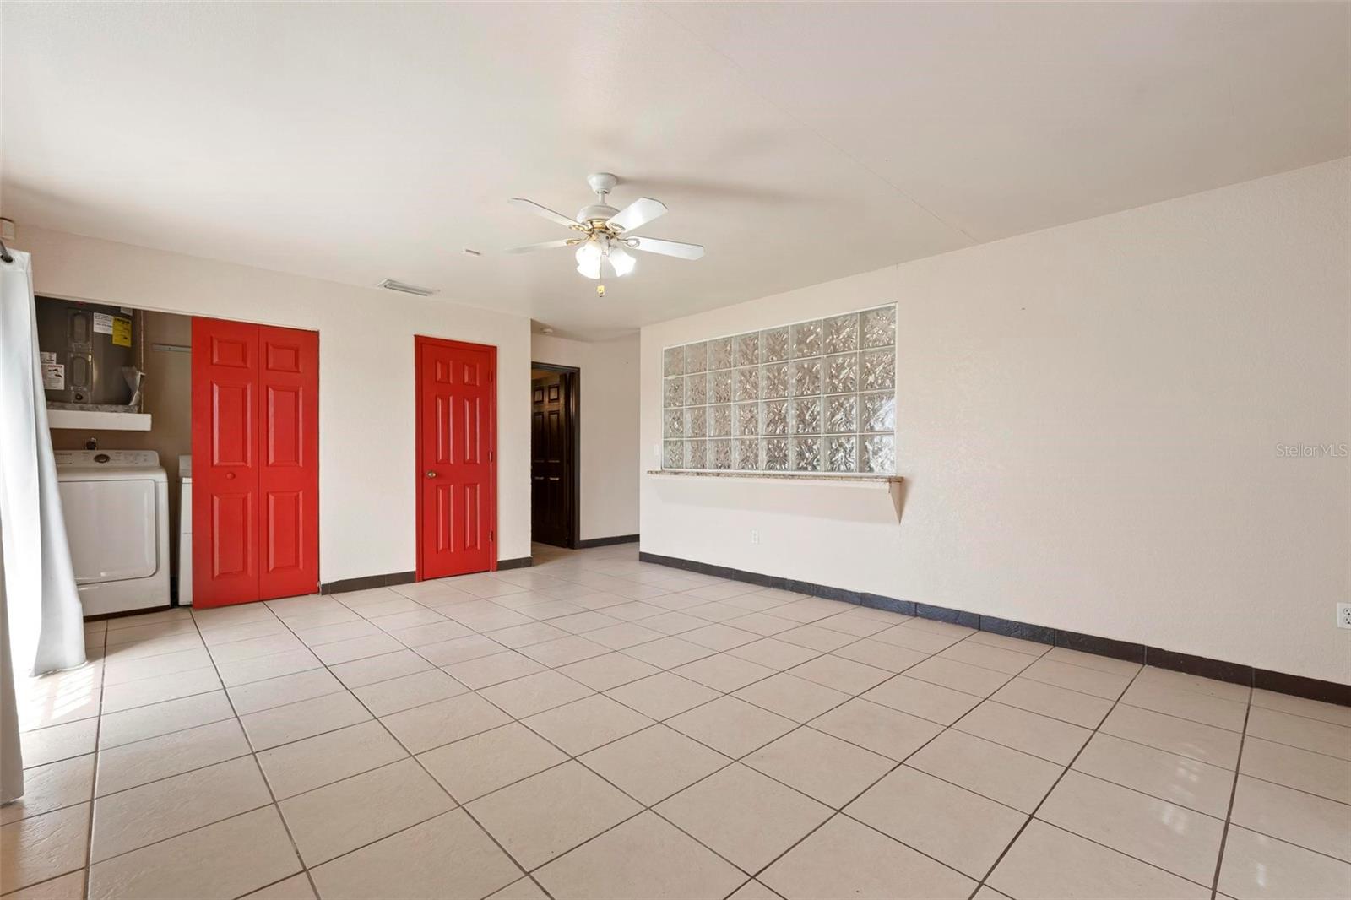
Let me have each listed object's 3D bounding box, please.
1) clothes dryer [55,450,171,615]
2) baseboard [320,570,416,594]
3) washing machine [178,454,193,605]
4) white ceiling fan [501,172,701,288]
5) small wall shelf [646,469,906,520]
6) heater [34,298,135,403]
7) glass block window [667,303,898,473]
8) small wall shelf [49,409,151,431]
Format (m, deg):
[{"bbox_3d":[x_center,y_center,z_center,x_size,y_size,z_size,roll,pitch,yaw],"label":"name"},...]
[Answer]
[{"bbox_3d":[-4.037,0.562,3.966,0.700,1.110,0.720,1,-1,-43],"label":"clothes dryer"},{"bbox_3d":[-2.489,1.086,4.594,0.690,0.090,0.015,1,-1,-43],"label":"baseboard"},{"bbox_3d":[-3.473,0.590,4.457,0.685,1.070,0.660,1,-1,-43],"label":"washing machine"},{"bbox_3d":[-0.368,-1.071,2.757,1.050,0.500,1.050,0,-1,36],"label":"white ceiling fan"},{"bbox_3d":[0.636,0.344,4.687,0.220,0.320,2.450,1,-1,-44],"label":"small wall shelf"},{"bbox_3d":[-4.273,-0.713,4.037,0.560,0.760,0.560,1,-1,-43],"label":"heater"},{"bbox_3d":[0.742,-0.414,4.812,0.100,1.210,2.390,1,-1,-44],"label":"glass block window"},{"bbox_3d":[-4.260,-0.208,4.045,0.720,0.117,0.600,1,-1,-43],"label":"small wall shelf"}]

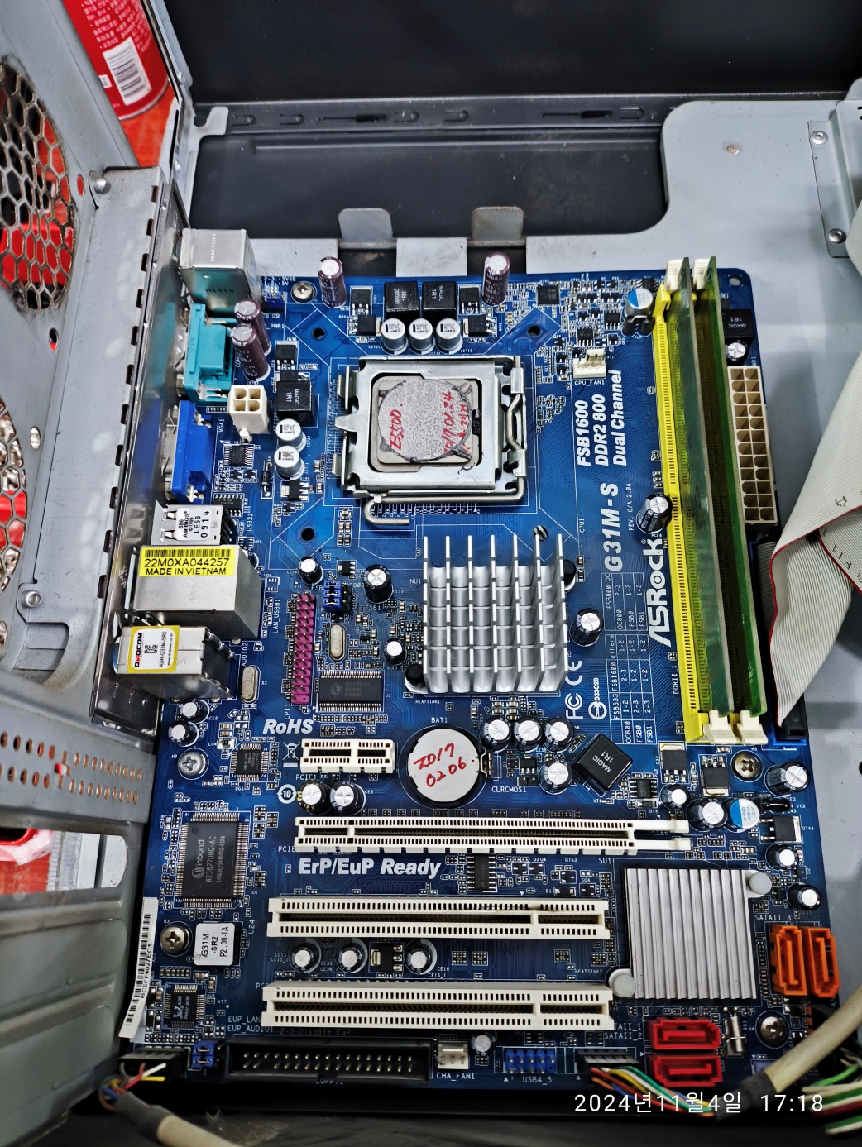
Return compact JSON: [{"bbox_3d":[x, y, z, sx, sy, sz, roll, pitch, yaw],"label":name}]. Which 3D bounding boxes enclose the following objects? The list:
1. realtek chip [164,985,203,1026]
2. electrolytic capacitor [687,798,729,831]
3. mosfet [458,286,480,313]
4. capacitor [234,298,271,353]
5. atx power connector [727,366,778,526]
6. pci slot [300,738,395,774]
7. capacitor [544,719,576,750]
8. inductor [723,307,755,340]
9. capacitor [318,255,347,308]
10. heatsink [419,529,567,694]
[{"bbox_3d":[-0.064,0.112,0.215,0.009,0.002,0.009,0,72,1],"label":"realtek chip"},{"bbox_3d":[0.074,0.065,0.222,0.008,0.011,0.008,0,72,1],"label":"electrolytic capacitor"},{"bbox_3d":[0.013,-0.093,0.279,0.007,0.002,0.010,0,72,1],"label":"mosfet"},{"bbox_3d":[-0.058,-0.080,0.269,0.008,0.019,0.008,0,72,1],"label":"capacitor"},{"bbox_3d":[0.096,-0.037,0.254,0.010,0.013,0.052,0,72,1],"label":"atx power connector"},{"bbox_3d":[-0.023,0.050,0.229,0.025,0.011,0.008,0,72,1],"label":"pci slot"},{"bbox_3d":[0.035,0.045,0.232,0.008,0.011,0.008,0,72,1],"label":"capacitor"},{"bbox_3d":[0.097,-0.078,0.267,0.011,0.008,0.011,0,72,3],"label":"inductor"},{"bbox_3d":[-0.033,-0.096,0.275,0.008,0.016,0.008,0,73,1],"label":"capacitor"},{"bbox_3d":[0.017,0.012,0.231,0.038,0.025,0.038,0,72,1],"label":"heatsink"}]

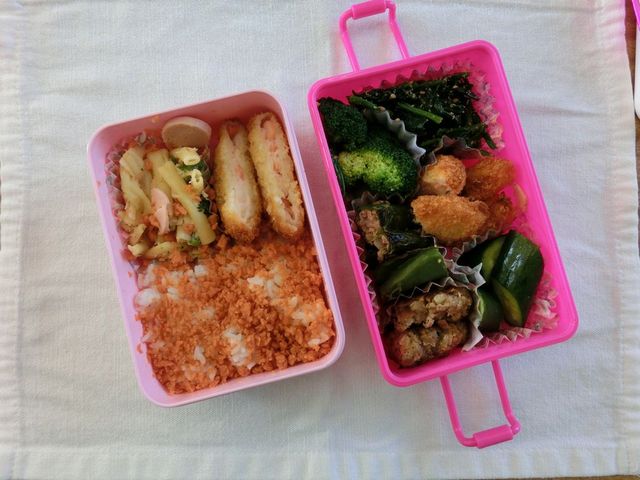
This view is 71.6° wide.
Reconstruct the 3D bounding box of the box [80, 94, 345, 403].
[{"bbox_3d":[-0.061,0.005,0.283,0.119,0.050,0.168,-14,86,-2],"label":"box"}]

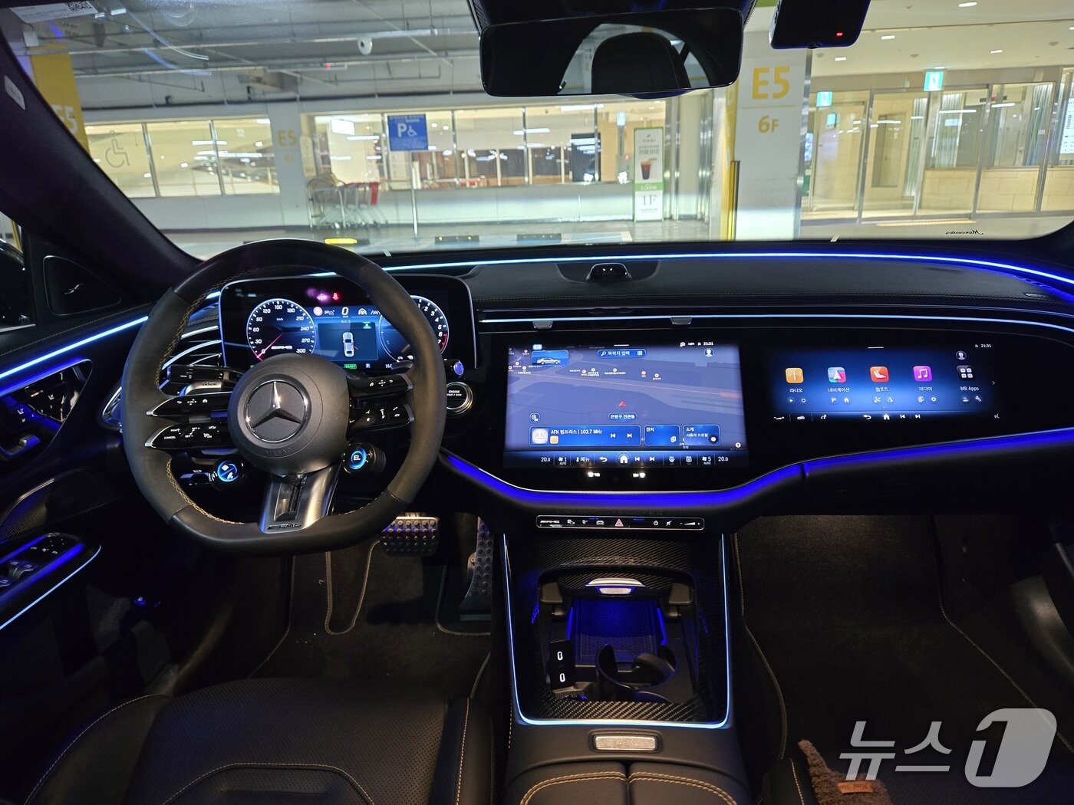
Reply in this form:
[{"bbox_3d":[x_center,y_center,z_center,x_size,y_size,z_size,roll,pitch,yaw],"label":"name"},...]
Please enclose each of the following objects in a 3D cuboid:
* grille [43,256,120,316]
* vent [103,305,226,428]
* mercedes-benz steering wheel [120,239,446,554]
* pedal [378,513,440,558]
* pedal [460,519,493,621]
[{"bbox_3d":[-0.586,-0.150,0.920,0.020,0.072,0.108,6,17,24],"label":"grille"},{"bbox_3d":[-0.492,-0.046,0.940,0.140,0.145,0.050,-8,5,-22],"label":"vent"},{"bbox_3d":[-0.281,-0.009,0.815,0.370,0.353,0.100,0,-9,5],"label":"mercedes-benz steering wheel"},{"bbox_3d":[-0.244,0.255,1.360,0.112,0.078,0.035,0,-12,5],"label":"pedal"},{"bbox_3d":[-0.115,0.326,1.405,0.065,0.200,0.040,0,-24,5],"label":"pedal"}]

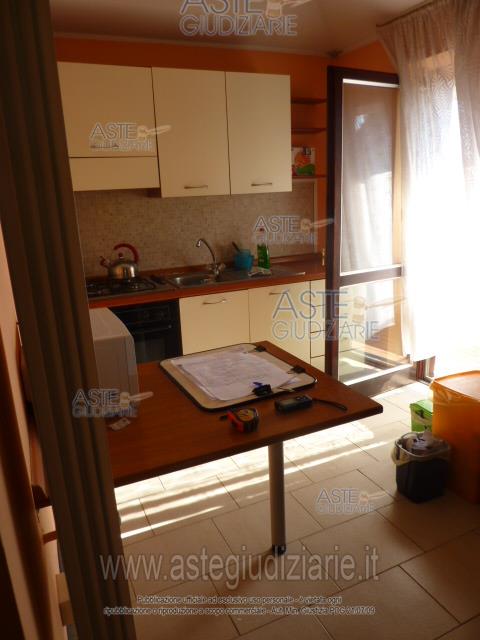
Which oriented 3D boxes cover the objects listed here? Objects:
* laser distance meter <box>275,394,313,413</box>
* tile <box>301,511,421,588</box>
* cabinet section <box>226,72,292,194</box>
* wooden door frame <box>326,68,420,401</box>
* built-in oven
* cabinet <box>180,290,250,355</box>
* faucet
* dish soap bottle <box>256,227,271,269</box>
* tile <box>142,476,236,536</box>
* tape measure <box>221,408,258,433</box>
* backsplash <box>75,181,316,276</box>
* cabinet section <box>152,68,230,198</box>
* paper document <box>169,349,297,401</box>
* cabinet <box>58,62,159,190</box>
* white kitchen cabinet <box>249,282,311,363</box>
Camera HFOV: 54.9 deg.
[{"bbox_3d":[0.169,0.264,1.470,0.115,0.026,0.050,-8,16,-20],"label":"laser distance meter"},{"bbox_3d":[0.496,0.929,1.892,0.404,0.010,0.292,-9,17,-23],"label":"tile"},{"bbox_3d":[0.063,-1.218,3.120,0.456,0.716,0.350,-9,16,-22],"label":"cabinet section"},{"bbox_3d":[0.901,-0.468,3.011,0.845,2.040,0.058,-11,18,-29],"label":"wooden door frame"},{"bbox_3d":[-0.722,0.151,2.941,0.600,0.600,0.560,-9,16,-22],"label":"built-in oven"},{"bbox_3d":[-0.249,0.139,3.182,0.460,0.750,0.570,-9,16,-22],"label":"cabinet"},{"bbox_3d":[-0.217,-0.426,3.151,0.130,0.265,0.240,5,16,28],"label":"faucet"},{"bbox_3d":[0.167,-0.499,3.283,0.083,0.272,0.055,-5,15,-8],"label":"dish soap bottle"},{"bbox_3d":[-0.240,0.877,2.200,0.404,0.010,0.292,-9,17,-23],"label":"tile"},{"bbox_3d":[0.005,0.283,1.310,0.085,0.034,0.080,-10,16,-25],"label":"tape measure"},{"bbox_3d":[-0.268,-0.662,3.289,1.920,0.585,0.015,-9,17,-22],"label":"backsplash"},{"bbox_3d":[-0.348,-1.153,2.941,0.450,0.712,0.343,-9,17,-22],"label":"cabinet section"},{"bbox_3d":[-0.032,0.187,1.680,0.315,0.010,0.420,-9,16,-22],"label":"paper document"},{"bbox_3d":[-0.807,-1.109,2.745,0.550,0.654,0.343,-9,17,-22],"label":"cabinet"},{"bbox_3d":[0.162,0.070,3.289,0.450,0.750,0.570,-9,17,-22],"label":"white kitchen cabinet"}]

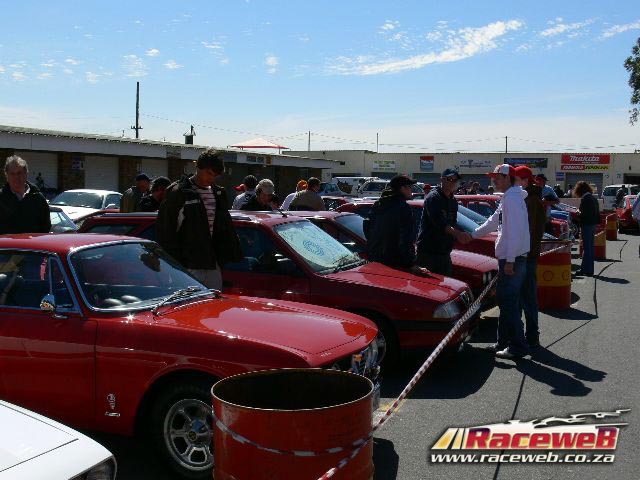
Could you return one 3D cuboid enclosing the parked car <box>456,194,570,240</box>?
[{"bbox_3d":[3.500,-0.341,18.600,4.200,1.380,1.620,2,4,22],"label":"parked car"}]

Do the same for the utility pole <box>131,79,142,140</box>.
[{"bbox_3d":[-16.197,-8.503,71.599,1.050,10.900,0.280,-1,4,-13],"label":"utility pole"}]

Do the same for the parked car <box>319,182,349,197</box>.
[{"bbox_3d":[0.470,-2.307,44.945,1.750,1.650,4.400,1,4,12],"label":"parked car"}]

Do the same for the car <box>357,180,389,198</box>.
[{"bbox_3d":[3.344,-2.404,46.442,1.800,1.800,4.600,1,4,20],"label":"car"}]

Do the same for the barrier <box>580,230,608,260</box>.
[{"bbox_3d":[6.186,-0.019,18.438,0.585,0.880,0.585,0,4,0],"label":"barrier"}]

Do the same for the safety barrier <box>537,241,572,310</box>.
[{"bbox_3d":[3.124,0.459,11.103,0.585,0.880,0.585,0,4,0],"label":"safety barrier"}]

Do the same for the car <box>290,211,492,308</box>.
[{"bbox_3d":[0.187,0.291,10.070,4.150,1.350,1.630,1,4,21],"label":"car"}]

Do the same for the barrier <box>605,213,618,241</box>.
[{"bbox_3d":[8.881,-0.448,25.024,0.585,0.880,0.585,0,4,0],"label":"barrier"}]

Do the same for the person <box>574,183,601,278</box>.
[{"bbox_3d":[4.932,-0.217,15.018,0.460,1.720,0.500,1,4,17],"label":"person"}]

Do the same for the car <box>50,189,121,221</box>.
[{"bbox_3d":[-5.950,-0.610,21.205,1.720,1.400,4.400,1,4,16],"label":"car"}]

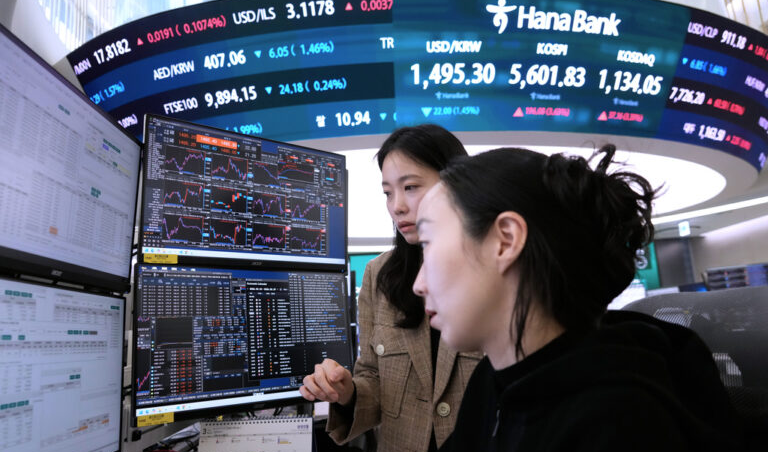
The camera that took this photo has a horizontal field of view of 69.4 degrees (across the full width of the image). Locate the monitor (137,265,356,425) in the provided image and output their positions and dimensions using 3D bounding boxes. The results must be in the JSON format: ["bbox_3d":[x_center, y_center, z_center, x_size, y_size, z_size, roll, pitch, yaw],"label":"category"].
[{"bbox_3d":[-0.313,0.266,1.323,0.553,0.331,0.049,7,-16,-41],"label":"monitor"}]

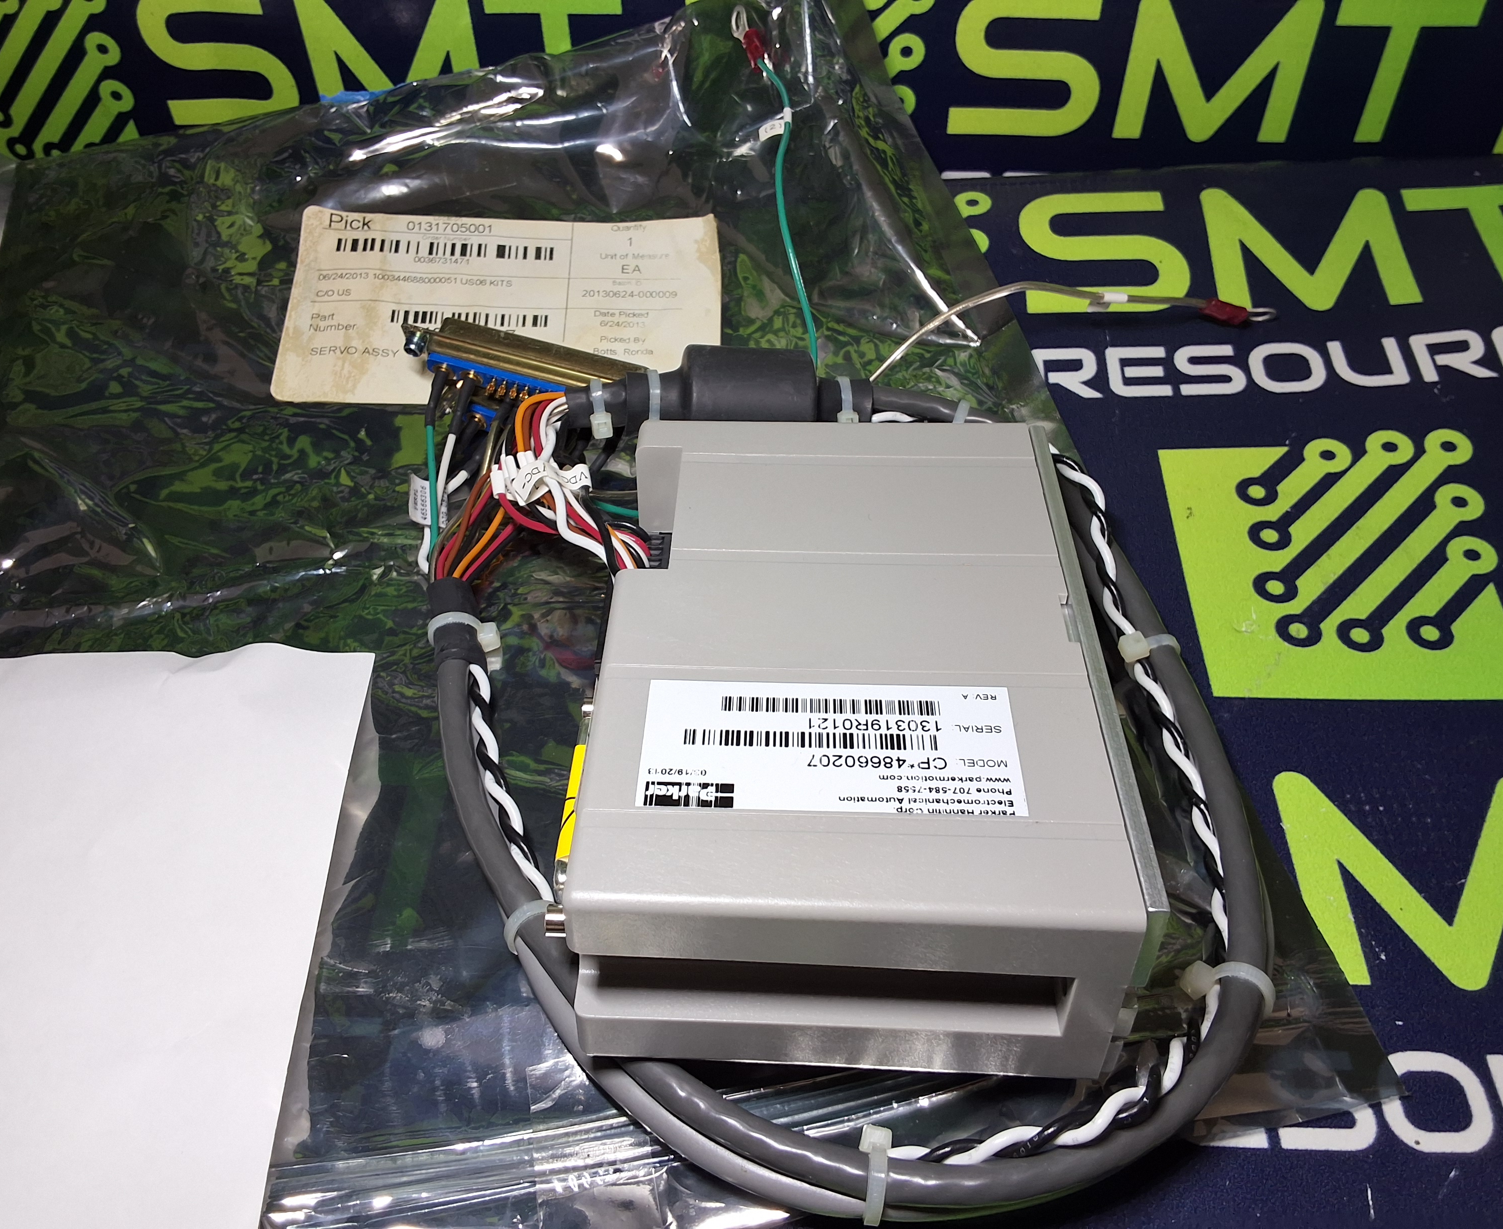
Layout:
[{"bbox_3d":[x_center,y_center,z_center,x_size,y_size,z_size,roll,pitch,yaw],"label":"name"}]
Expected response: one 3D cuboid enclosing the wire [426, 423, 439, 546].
[{"bbox_3d":[-0.073,-0.030,0.301,0.003,0.004,0.037,-7,58,-7],"label":"wire"}]

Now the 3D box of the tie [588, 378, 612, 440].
[{"bbox_3d":[-0.037,-0.050,0.322,0.005,0.013,0.013,-1,43,0],"label":"tie"}]

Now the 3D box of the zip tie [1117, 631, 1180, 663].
[{"bbox_3d":[0.086,0.008,0.287,0.013,0.010,0.005,-4,43,-3],"label":"zip tie"}]

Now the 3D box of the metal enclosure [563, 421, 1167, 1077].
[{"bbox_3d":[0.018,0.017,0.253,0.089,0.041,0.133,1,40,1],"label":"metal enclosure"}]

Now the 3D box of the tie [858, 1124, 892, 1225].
[{"bbox_3d":[0.019,0.086,0.202,0.005,0.011,0.014,-1,43,0],"label":"tie"}]

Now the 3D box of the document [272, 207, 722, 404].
[{"bbox_3d":[-0.071,-0.090,0.388,0.124,0.003,0.073,0,61,-5],"label":"document"}]

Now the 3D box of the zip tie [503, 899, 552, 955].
[{"bbox_3d":[-0.039,0.056,0.236,0.013,0.011,0.005,-20,46,-20],"label":"zip tie"}]

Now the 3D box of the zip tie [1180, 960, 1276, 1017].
[{"bbox_3d":[0.081,0.065,0.225,0.015,0.011,0.005,17,45,19],"label":"zip tie"}]

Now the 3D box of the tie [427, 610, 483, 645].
[{"bbox_3d":[-0.062,0.005,0.286,0.015,0.013,0.005,-11,44,-11],"label":"tie"}]

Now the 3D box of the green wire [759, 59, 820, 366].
[{"bbox_3d":[0.012,-0.119,0.383,0.008,0.010,0.128,-5,59,-4],"label":"green wire"}]

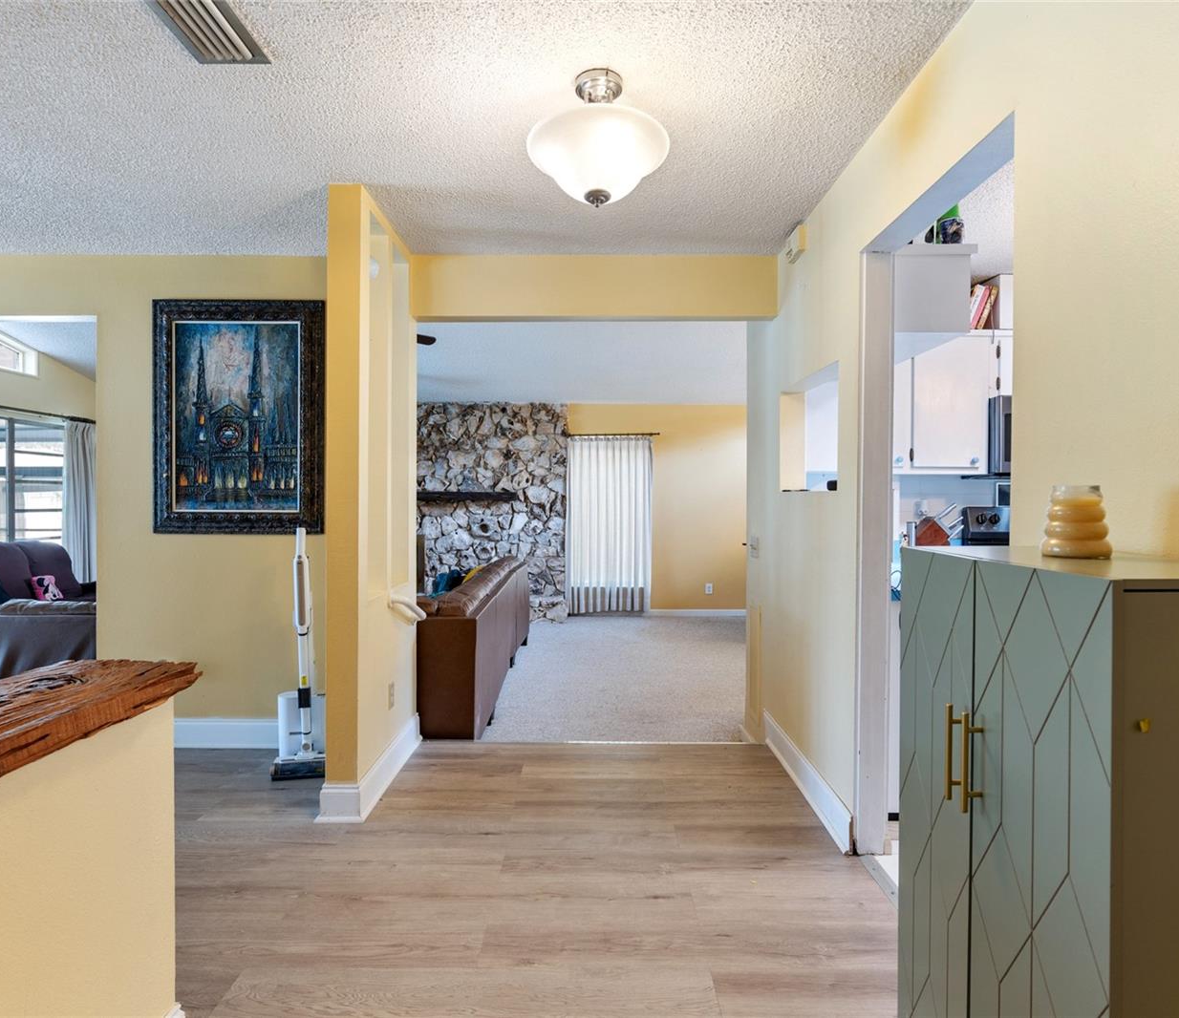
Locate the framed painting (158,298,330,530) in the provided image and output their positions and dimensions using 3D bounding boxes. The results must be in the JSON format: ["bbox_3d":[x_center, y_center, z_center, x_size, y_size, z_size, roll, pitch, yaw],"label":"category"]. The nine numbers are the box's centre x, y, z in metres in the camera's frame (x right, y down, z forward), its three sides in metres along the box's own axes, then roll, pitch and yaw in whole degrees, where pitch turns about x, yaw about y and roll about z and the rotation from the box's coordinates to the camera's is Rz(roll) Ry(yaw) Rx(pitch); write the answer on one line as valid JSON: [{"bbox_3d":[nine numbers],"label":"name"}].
[{"bbox_3d":[-1.703,-0.449,3.510,0.840,1.145,0.050,0,1,0],"label":"framed painting"}]

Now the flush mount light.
[{"bbox_3d":[0.026,-1.041,2.064,0.411,0.365,0.411,0,1,0],"label":"flush mount light"}]

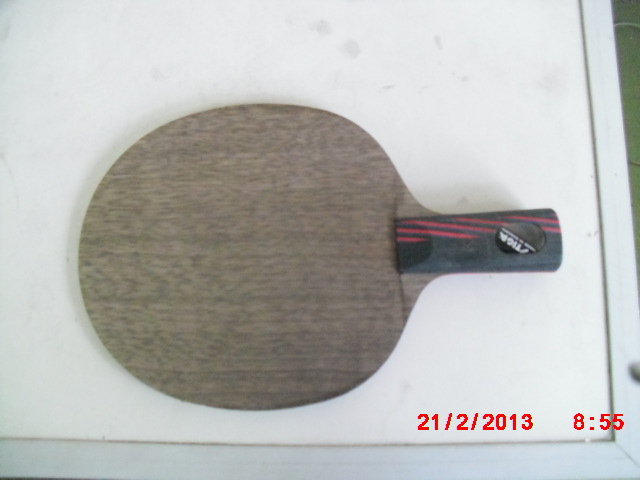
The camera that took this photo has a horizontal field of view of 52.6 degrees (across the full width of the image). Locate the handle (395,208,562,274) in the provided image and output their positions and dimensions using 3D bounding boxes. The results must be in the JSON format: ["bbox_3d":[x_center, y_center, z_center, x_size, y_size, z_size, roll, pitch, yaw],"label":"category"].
[{"bbox_3d":[0.078,0.002,0.320,0.082,0.023,0.031,-3,81,0],"label":"handle"}]

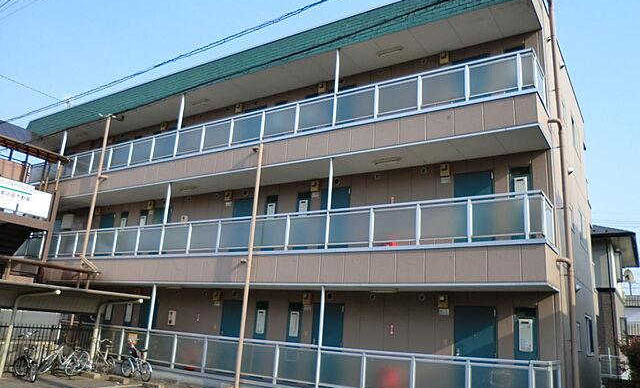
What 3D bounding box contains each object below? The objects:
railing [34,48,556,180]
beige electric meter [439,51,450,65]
[{"bbox_3d":[-3.349,-1.370,14.634,18.360,0.850,1.224,-6,-19,32],"label":"railing"},{"bbox_3d":[2.945,-3.221,11.798,0.205,0.290,0.140,-6,-18,33],"label":"beige electric meter"}]

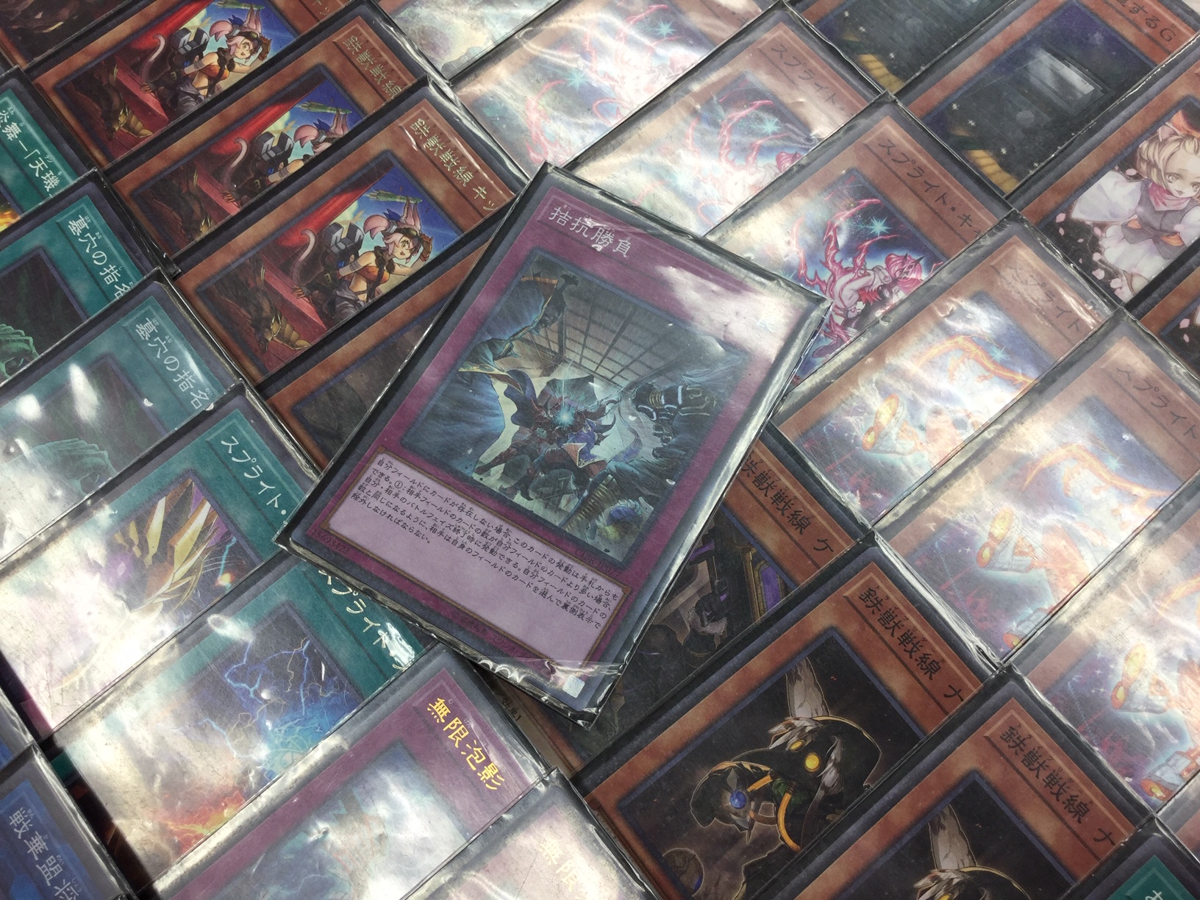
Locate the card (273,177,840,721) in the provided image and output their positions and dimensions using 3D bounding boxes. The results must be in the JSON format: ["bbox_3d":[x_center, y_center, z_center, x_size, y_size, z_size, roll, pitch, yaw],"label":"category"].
[{"bbox_3d":[-0.007,-0.006,0.193,0.063,0.001,0.090,29,72,11],"label":"card"}]

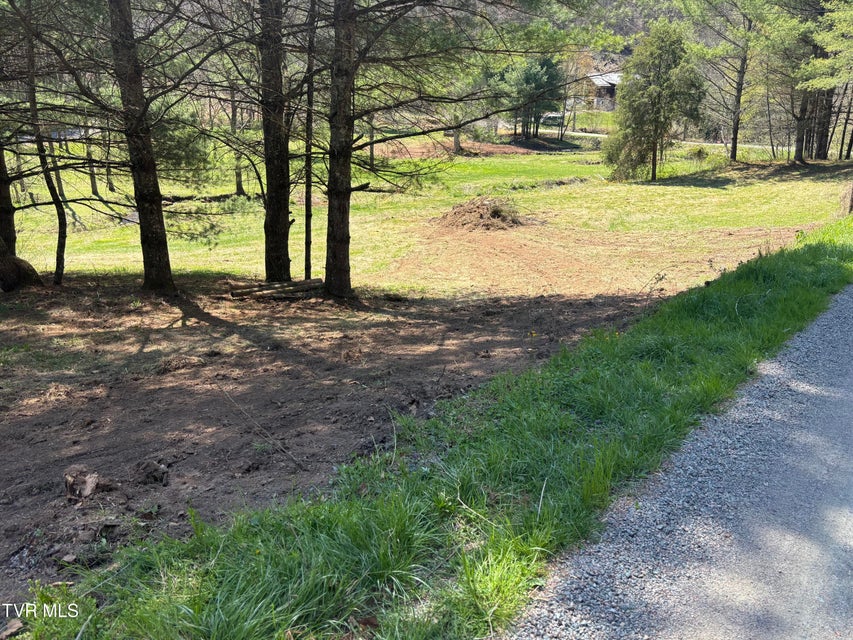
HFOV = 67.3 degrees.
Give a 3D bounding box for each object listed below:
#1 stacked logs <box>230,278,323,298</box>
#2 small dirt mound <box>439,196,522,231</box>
[{"bbox_3d":[-2.247,-0.472,9.600,1.330,0.190,0.400,-6,16,-21],"label":"stacked logs"},{"bbox_3d":[1.534,-3.053,18.200,2.300,0.800,2.000,0,15,0],"label":"small dirt mound"}]

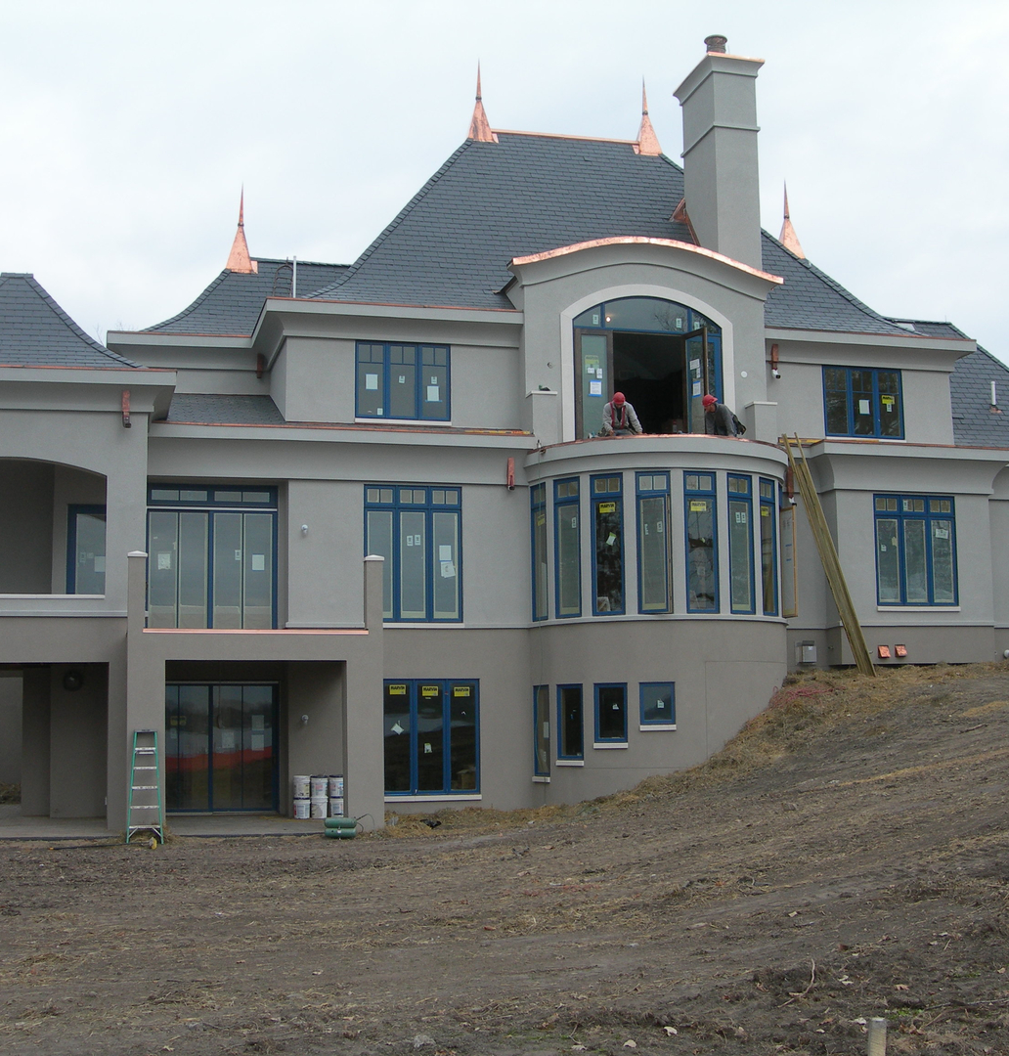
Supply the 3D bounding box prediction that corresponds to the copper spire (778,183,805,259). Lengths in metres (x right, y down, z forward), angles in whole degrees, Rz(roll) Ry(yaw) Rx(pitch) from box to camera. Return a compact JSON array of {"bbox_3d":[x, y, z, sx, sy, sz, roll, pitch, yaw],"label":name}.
[{"bbox_3d":[6.703,-7.178,36.164,0.620,1.916,0.620,1,-6,-15],"label":"copper spire"}]

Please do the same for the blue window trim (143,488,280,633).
[{"bbox_3d":[-5.555,0.620,29.264,2.531,2.887,0.180,1,-6,-15],"label":"blue window trim"}]

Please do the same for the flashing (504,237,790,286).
[{"bbox_3d":[2.815,-5.247,30.268,5.562,0.763,0.500,1,-6,-15],"label":"flashing"}]

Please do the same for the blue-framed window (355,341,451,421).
[{"bbox_3d":[-1.875,-2.716,28.750,1.766,1.396,0.140,1,-7,-15],"label":"blue-framed window"}]

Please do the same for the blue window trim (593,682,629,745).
[{"bbox_3d":[1.912,3.328,27.794,0.628,1.079,0.130,-3,-7,24],"label":"blue window trim"}]

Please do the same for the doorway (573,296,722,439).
[{"bbox_3d":[2.834,-3.038,30.657,3.137,3.107,0.220,1,-6,-15],"label":"doorway"}]

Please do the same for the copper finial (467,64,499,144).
[{"bbox_3d":[-0.519,-9.884,36.026,0.660,1.970,0.660,1,-6,-15],"label":"copper finial"}]

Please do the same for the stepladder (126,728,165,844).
[{"bbox_3d":[-5.725,4.129,24.653,0.580,1.800,0.220,0,-19,-15],"label":"stepladder"}]

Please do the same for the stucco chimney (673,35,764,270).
[{"bbox_3d":[4.857,-8.245,34.646,1.330,5.700,2.250,1,-6,-15],"label":"stucco chimney"}]

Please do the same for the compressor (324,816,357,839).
[{"bbox_3d":[-2.728,4.910,25.400,0.530,0.360,0.420,1,-6,-15],"label":"compressor"}]

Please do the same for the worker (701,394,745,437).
[{"bbox_3d":[3.991,-1.969,28.380,0.800,1.015,0.600,2,-7,-27],"label":"worker"}]

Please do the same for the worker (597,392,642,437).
[{"bbox_3d":[2.121,-1.996,28.239,0.750,1.028,0.750,-1,-6,4],"label":"worker"}]

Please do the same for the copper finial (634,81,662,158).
[{"bbox_3d":[3.389,-9.667,36.277,0.620,1.884,0.620,1,-6,-15],"label":"copper finial"}]

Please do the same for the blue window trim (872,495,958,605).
[{"bbox_3d":[8.356,0.465,31.376,1.825,2.244,0.150,1,-6,-15],"label":"blue window trim"}]

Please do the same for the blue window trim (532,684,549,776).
[{"bbox_3d":[0.720,3.777,28.904,0.130,1.662,0.628,2,-7,-26],"label":"blue window trim"}]

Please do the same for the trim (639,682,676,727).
[{"bbox_3d":[2.729,3.147,27.546,0.633,0.760,0.140,-1,-6,4],"label":"trim"}]

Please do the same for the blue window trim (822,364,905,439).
[{"bbox_3d":[7.466,-2.608,32.208,1.853,1.513,0.130,1,-6,-15],"label":"blue window trim"}]

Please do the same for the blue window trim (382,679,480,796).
[{"bbox_3d":[-1.393,3.915,28.979,1.910,2.155,0.150,1,-6,-15],"label":"blue window trim"}]

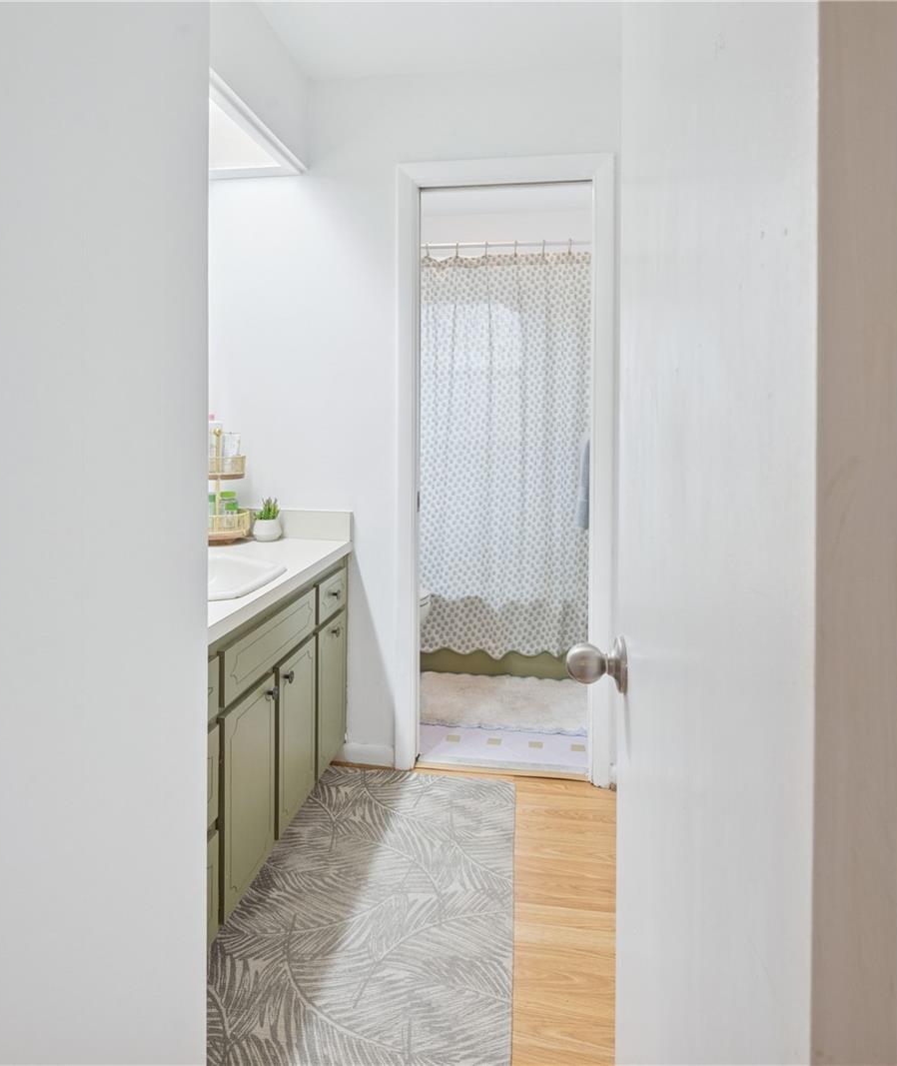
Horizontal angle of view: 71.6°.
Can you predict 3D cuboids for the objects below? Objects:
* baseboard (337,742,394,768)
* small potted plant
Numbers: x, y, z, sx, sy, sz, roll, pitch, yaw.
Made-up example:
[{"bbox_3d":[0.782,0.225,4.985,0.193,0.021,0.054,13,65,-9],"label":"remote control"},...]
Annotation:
[{"bbox_3d":[-0.291,0.778,2.180,0.205,0.078,0.020,1,5,9],"label":"baseboard"},{"bbox_3d":[-0.637,-0.047,2.180,0.102,0.147,0.102,1,5,9],"label":"small potted plant"}]

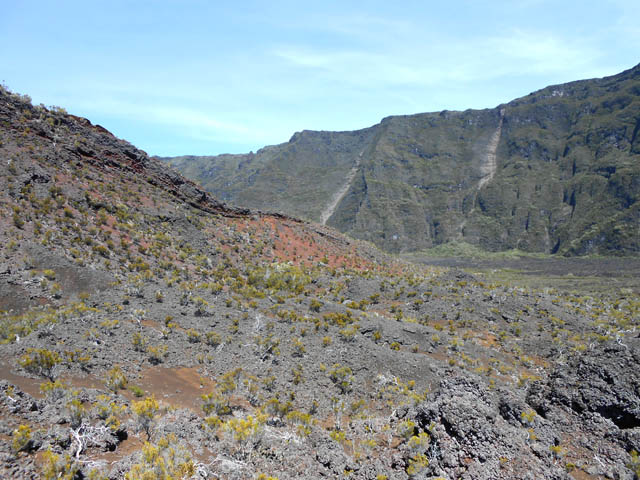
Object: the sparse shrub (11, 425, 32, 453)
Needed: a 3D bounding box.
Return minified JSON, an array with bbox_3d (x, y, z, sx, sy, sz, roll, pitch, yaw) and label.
[{"bbox_3d":[-7.335,4.878,11.813,0.538,0.665,0.495,0,0,0],"label":"sparse shrub"}]

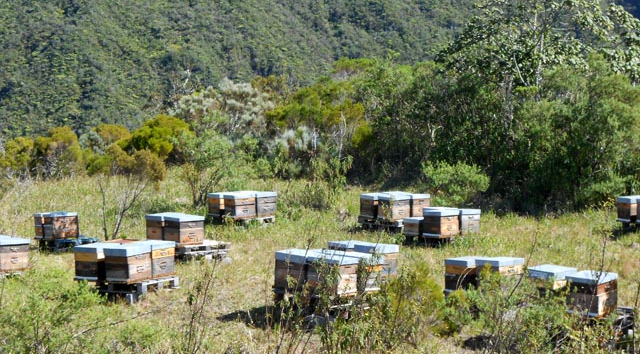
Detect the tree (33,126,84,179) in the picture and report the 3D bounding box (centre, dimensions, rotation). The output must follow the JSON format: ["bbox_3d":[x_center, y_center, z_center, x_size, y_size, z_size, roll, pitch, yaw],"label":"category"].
[{"bbox_3d":[-8.643,-0.777,44.000,1.750,1.900,1.700,-1,3,0],"label":"tree"}]

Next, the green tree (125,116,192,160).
[{"bbox_3d":[-5.787,-1.244,48.000,2.500,2.100,2.400,-1,4,0],"label":"green tree"}]

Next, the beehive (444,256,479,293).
[{"bbox_3d":[2.165,1.431,19.320,0.534,0.475,0.442,-2,2,-41],"label":"beehive"}]

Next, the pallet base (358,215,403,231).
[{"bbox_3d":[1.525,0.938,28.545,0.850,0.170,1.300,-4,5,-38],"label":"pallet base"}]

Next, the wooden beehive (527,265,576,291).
[{"bbox_3d":[3.026,1.444,17.392,0.450,0.490,0.540,3,6,43],"label":"wooden beehive"}]

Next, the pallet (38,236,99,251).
[{"bbox_3d":[-5.284,1.375,27.941,0.960,0.160,1.100,-4,2,-33],"label":"pallet"}]

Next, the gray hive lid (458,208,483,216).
[{"bbox_3d":[2.729,0.667,25.410,0.534,0.081,0.442,-2,4,-43],"label":"gray hive lid"}]

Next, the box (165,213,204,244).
[{"bbox_3d":[-2.434,0.948,23.919,0.540,0.490,0.450,-5,5,-42],"label":"box"}]

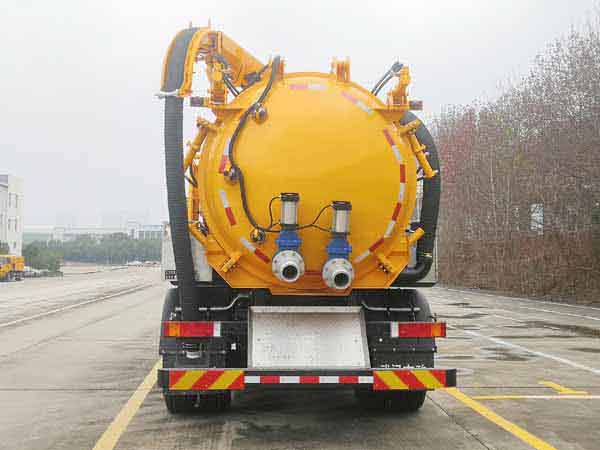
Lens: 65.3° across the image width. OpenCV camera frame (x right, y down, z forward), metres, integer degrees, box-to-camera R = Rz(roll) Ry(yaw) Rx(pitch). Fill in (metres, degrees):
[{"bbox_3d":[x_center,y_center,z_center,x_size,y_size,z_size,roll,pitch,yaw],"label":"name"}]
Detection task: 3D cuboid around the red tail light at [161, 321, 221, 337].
[{"bbox_3d":[-0.853,0.815,3.680,0.450,0.120,0.080,0,-4,-2],"label":"red tail light"}]

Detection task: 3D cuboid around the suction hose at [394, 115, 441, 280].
[{"bbox_3d":[1.055,-0.240,4.200,0.420,1.520,0.300,0,-4,-2],"label":"suction hose"}]

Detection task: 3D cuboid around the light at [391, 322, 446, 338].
[{"bbox_3d":[0.932,0.830,3.680,0.440,0.120,0.080,0,-4,-2],"label":"light"}]

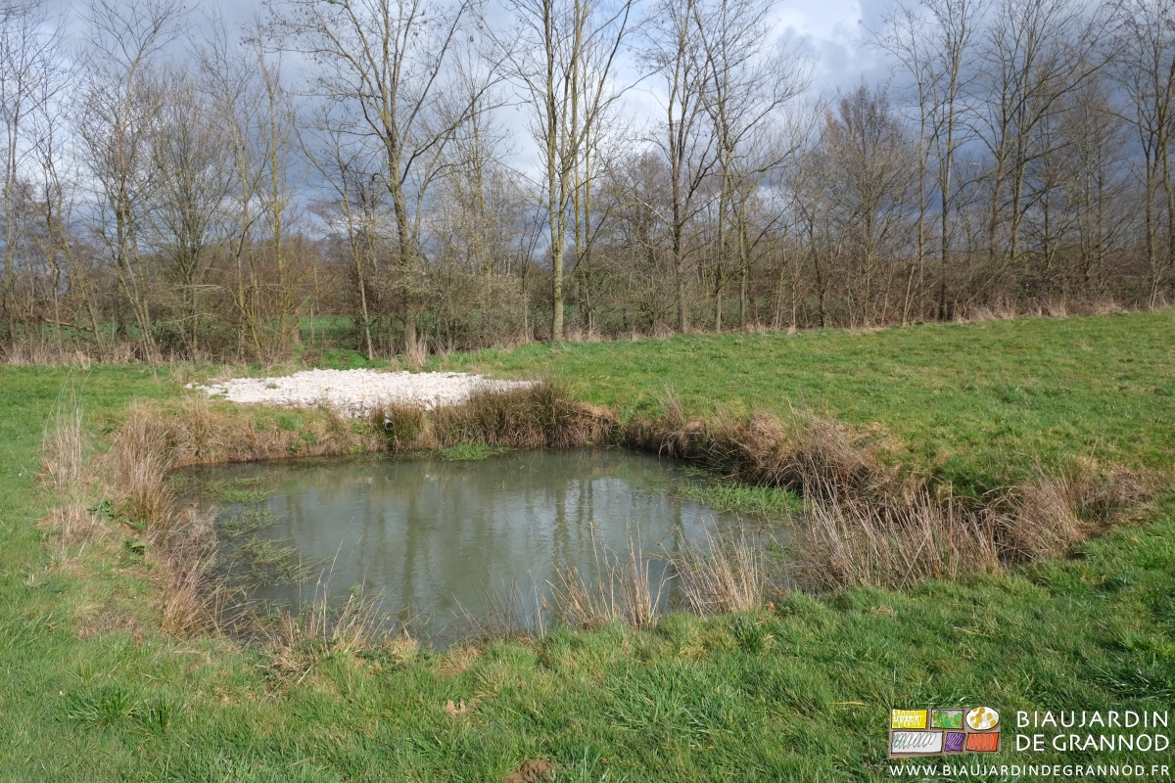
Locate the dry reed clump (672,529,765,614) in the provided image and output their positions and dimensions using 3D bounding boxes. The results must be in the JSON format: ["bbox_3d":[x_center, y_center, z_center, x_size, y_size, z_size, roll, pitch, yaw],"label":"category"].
[{"bbox_3d":[0.786,1.087,5.300,0.530,0.480,0.420,0,6,0],"label":"dry reed clump"}]

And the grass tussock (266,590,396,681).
[{"bbox_3d":[-1.225,1.169,4.200,0.560,0.350,0.450,0,6,0],"label":"grass tussock"}]

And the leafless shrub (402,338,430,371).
[{"bbox_3d":[-3.900,-0.856,20.000,0.600,0.740,0.550,0,6,0],"label":"leafless shrub"}]

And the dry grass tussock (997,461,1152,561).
[{"bbox_3d":[3.421,0.837,6.200,0.950,0.550,0.750,0,6,0],"label":"dry grass tussock"}]

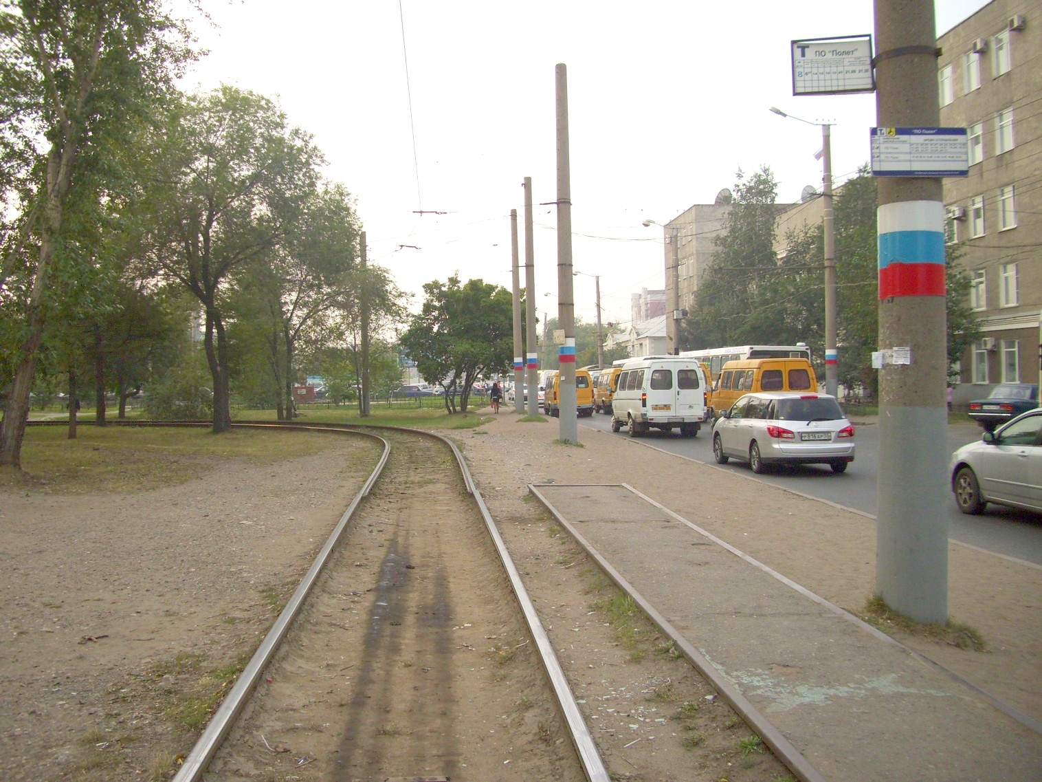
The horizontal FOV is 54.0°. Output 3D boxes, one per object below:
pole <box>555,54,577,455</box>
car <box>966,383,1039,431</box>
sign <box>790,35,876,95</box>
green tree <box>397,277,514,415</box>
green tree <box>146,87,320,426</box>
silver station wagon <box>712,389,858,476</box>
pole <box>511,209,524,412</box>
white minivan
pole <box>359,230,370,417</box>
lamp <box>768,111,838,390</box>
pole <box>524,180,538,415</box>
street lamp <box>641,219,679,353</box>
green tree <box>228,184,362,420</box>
[{"bbox_3d":[1.101,-3.412,25.466,0.430,9.442,0.430,-1,0,0],"label":"pole"},{"bbox_3d":[15.986,0.506,31.995,4.130,1.440,1.620,-1,0,-32],"label":"car"},{"bbox_3d":[2.023,-2.116,6.650,0.515,0.375,0.030,-2,0,10],"label":"sign"},{"bbox_3d":[-3.227,-2.558,55.473,6.900,7.457,6.500,-1,0,0],"label":"green tree"},{"bbox_3d":[-10.742,-4.939,38.154,7.200,12.889,7.200,-1,0,0],"label":"green tree"},{"bbox_3d":[5.073,0.771,20.302,1.700,1.500,4.420,-1,0,-4],"label":"silver station wagon"},{"bbox_3d":[-0.150,-3.843,48.965,0.420,9.675,0.420,-1,0,0],"label":"pole"},{"bbox_3d":[4.241,0.215,32.327,2.100,2.300,5.480,-1,0,-4],"label":"white minivan"},{"bbox_3d":[-8.101,-3.483,52.965,0.420,9.582,0.420,-1,0,0],"label":"pole"},{"bbox_3d":[11.841,-5.409,42.900,2.850,13.000,0.500,-1,0,-4],"label":"lamp"},{"bbox_3d":[0.424,-3.751,40.966,0.430,9.559,0.430,-1,0,0],"label":"pole"},{"bbox_3d":[9.782,-5.517,71.500,2.700,13.000,0.900,-1,0,-4],"label":"street lamp"},{"bbox_3d":[-11.147,-4.419,50.500,6.500,11.600,6.200,-1,0,0],"label":"green tree"}]

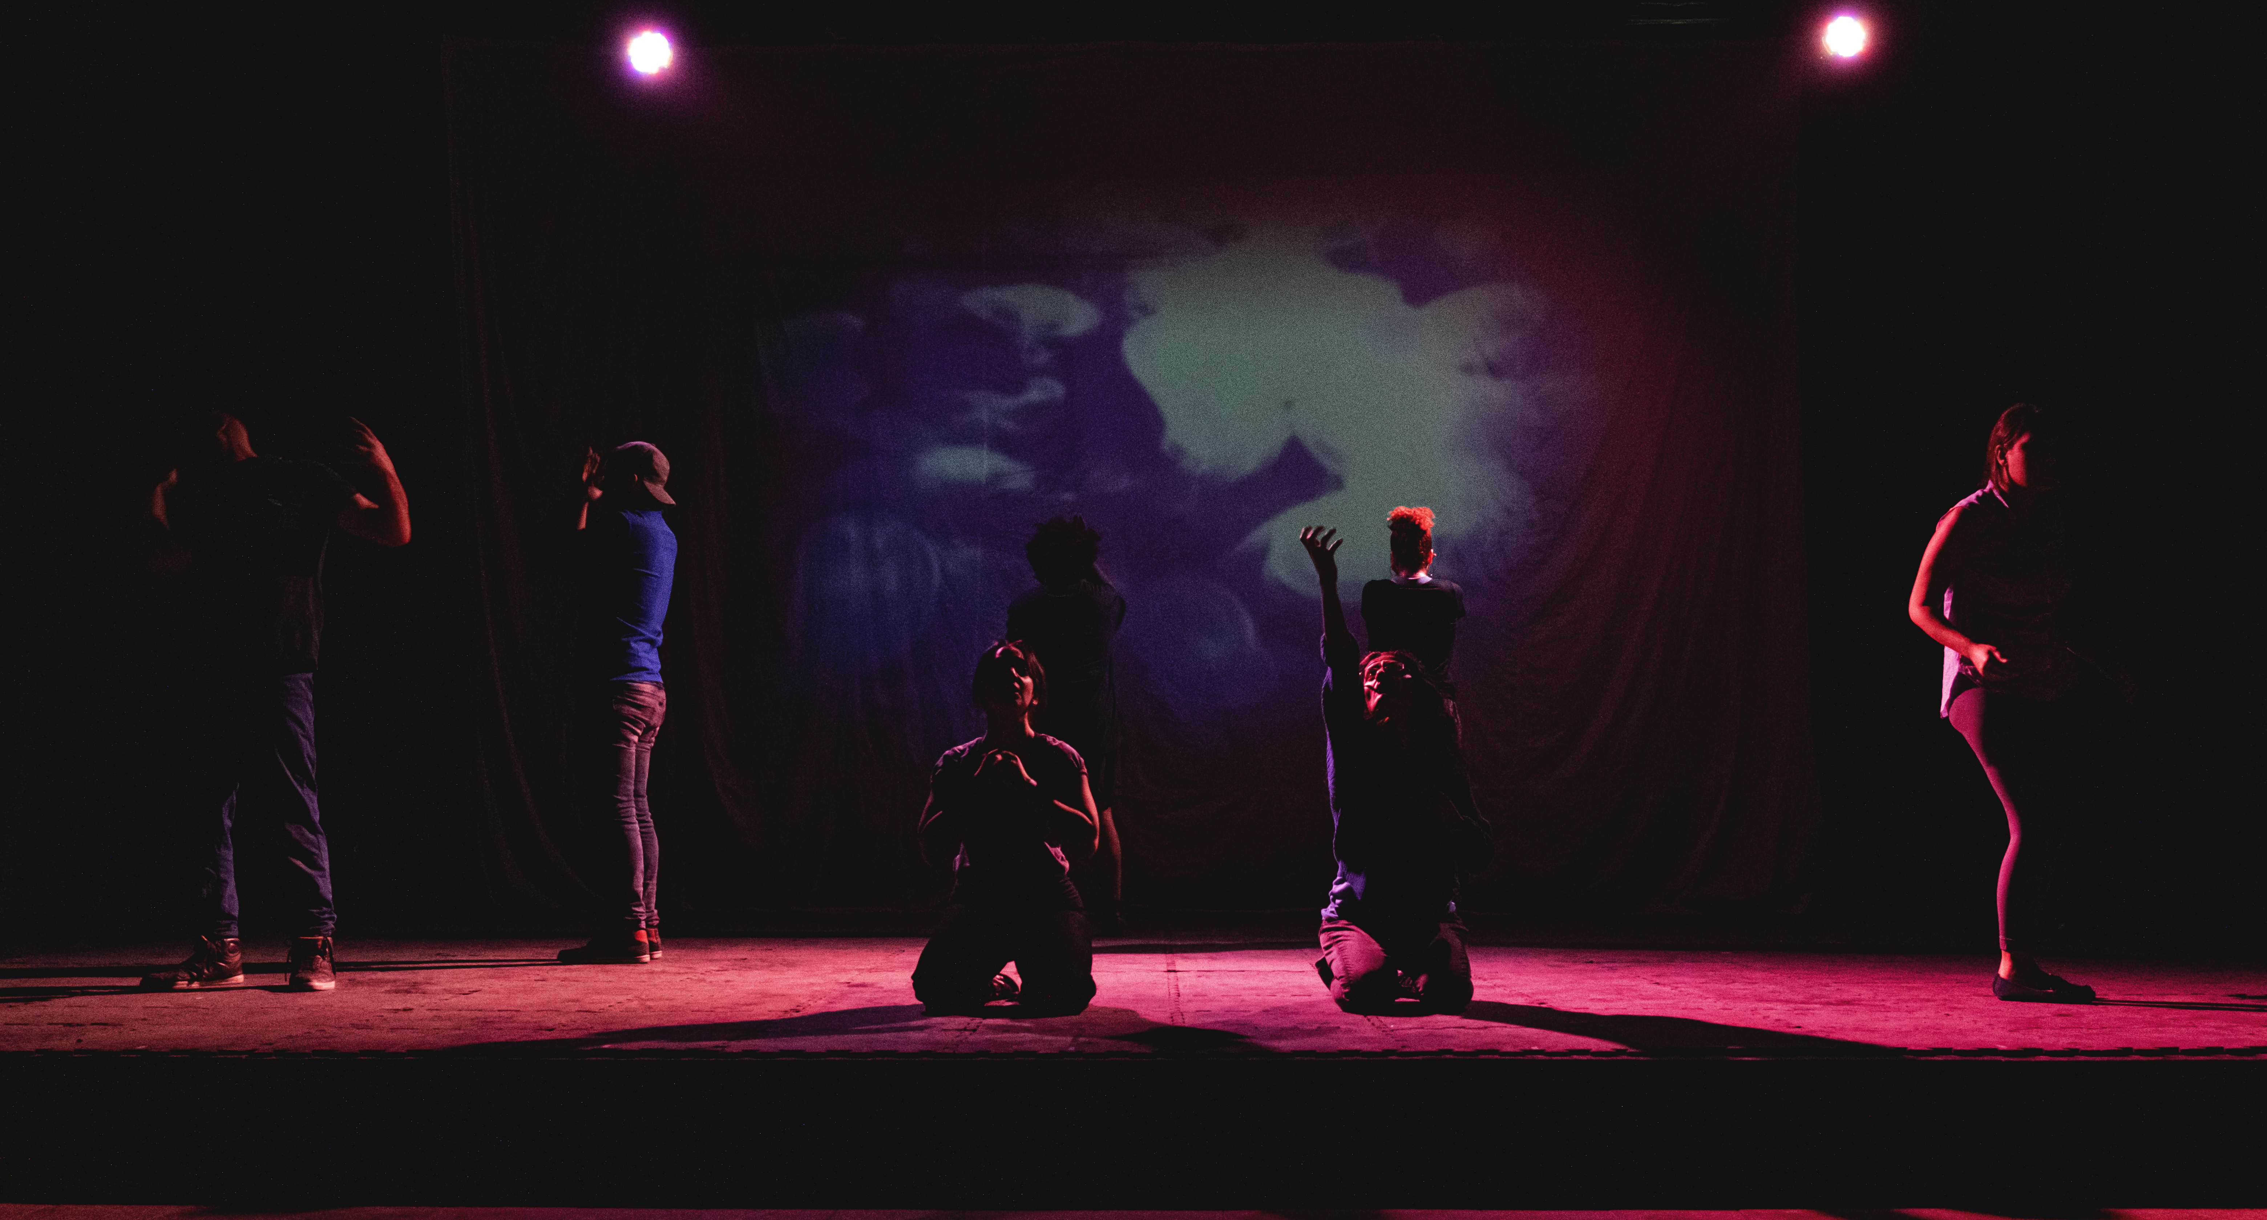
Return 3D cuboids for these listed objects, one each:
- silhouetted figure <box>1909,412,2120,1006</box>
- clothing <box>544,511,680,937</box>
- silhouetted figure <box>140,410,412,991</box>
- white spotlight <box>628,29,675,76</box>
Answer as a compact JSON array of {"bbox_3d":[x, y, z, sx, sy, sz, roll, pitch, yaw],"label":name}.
[{"bbox_3d":[2.458,0.256,5.500,0.500,1.694,0.400,5,-7,-43],"label":"silhouetted figure"},{"bbox_3d":[-1.796,0.348,6.697,0.400,1.476,0.450,-2,-6,21],"label":"clothing"},{"bbox_3d":[-2.595,0.262,5.902,0.770,1.758,0.420,-2,-6,20],"label":"silhouetted figure"},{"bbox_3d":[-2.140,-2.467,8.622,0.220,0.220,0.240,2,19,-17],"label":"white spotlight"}]

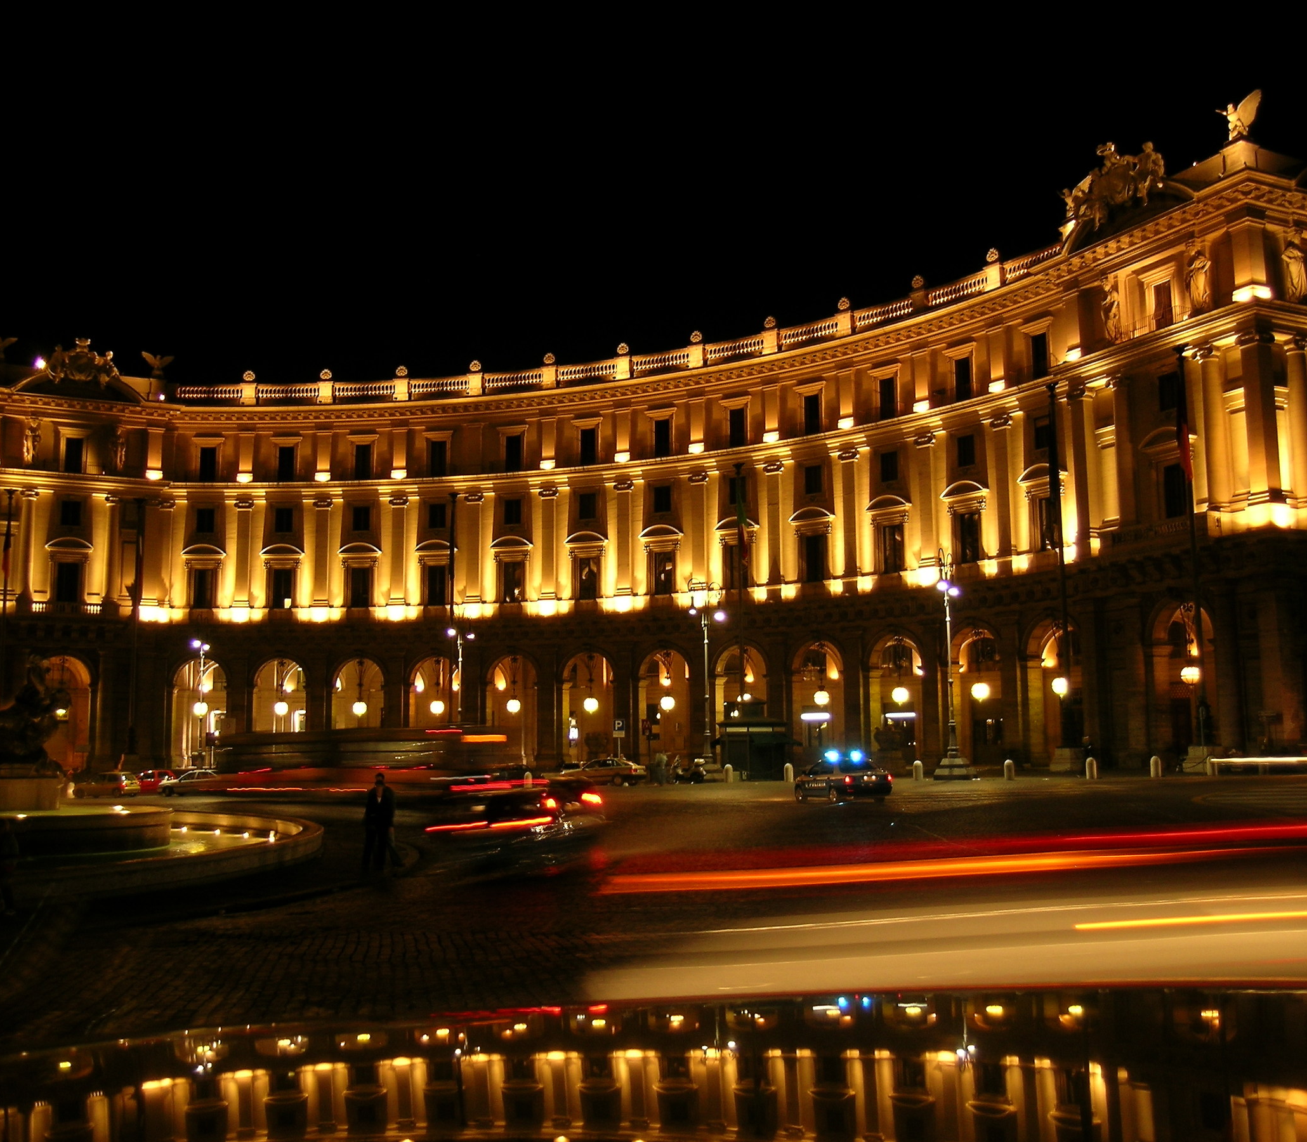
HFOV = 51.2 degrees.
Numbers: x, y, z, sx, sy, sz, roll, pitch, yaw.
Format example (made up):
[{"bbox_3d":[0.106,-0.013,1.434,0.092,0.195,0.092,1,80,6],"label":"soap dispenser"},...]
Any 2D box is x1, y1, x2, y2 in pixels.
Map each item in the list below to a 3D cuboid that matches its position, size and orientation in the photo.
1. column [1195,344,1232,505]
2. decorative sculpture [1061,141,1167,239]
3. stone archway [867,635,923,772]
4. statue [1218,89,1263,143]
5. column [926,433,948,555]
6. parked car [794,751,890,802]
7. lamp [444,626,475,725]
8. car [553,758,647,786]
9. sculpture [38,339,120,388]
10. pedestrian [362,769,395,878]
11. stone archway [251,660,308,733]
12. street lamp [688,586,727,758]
[{"bbox_3d":[27.339,-6.997,66.358,0.950,8.310,1.000,3,-8,-29],"label":"column"},{"bbox_3d":[23.837,-19.767,70.698,1.500,3.400,5.100,3,-8,-26],"label":"decorative sculpture"},{"bbox_3d":[15.468,8.074,84.728,1.100,8.293,4.200,6,-10,-43],"label":"stone archway"},{"bbox_3d":[31.199,-24.302,72.916,1.400,2.592,2.150,3,-8,-25],"label":"statue"},{"bbox_3d":[18.981,-5.020,90.858,0.500,8.772,1.250,6,-10,-41],"label":"column"},{"bbox_3d":[6.299,6.866,45.496,1.760,1.540,4.420,2,-8,-19],"label":"parked car"},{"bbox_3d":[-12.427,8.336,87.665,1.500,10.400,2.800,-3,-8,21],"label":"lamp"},{"bbox_3d":[-2.681,10.038,68.288,4.450,1.430,1.720,-5,-8,29],"label":"car"},{"bbox_3d":[-46.268,-16.851,110.379,5.797,3.715,1.500,4,-8,-30],"label":"sculpture"},{"bbox_3d":[-4.615,4.255,22.900,0.540,1.740,0.400,0,-7,-7],"label":"pedestrian"},{"bbox_3d":[-28.750,11.039,105.278,4.170,8.560,1.300,0,-7,-2],"label":"stone archway"},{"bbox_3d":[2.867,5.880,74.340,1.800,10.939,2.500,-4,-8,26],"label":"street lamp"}]

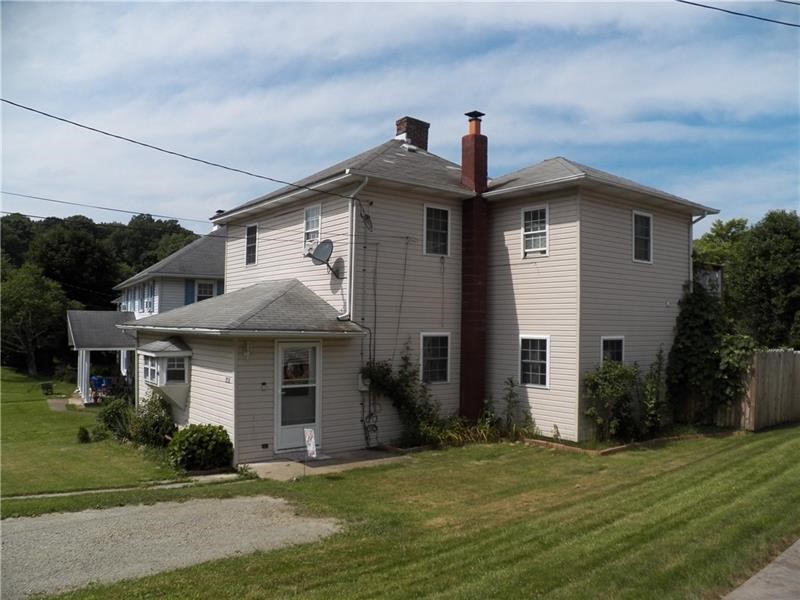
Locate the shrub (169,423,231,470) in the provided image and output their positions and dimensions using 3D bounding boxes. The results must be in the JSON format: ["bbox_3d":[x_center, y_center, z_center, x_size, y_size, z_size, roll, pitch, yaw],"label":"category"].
[{"bbox_3d":[-3.550,2.590,11.500,1.100,0.780,1.050,2,-3,-38],"label":"shrub"}]

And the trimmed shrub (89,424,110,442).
[{"bbox_3d":[-6.873,3.053,14.800,0.480,0.410,0.450,2,-3,-38],"label":"trimmed shrub"}]

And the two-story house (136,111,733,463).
[{"bbox_3d":[0.309,-1.042,16.699,11.900,8.500,10.400,2,-3,-38],"label":"two-story house"}]

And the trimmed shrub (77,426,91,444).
[{"bbox_3d":[-7.141,3.057,14.600,0.320,0.420,0.320,2,-3,-38],"label":"trimmed shrub"}]

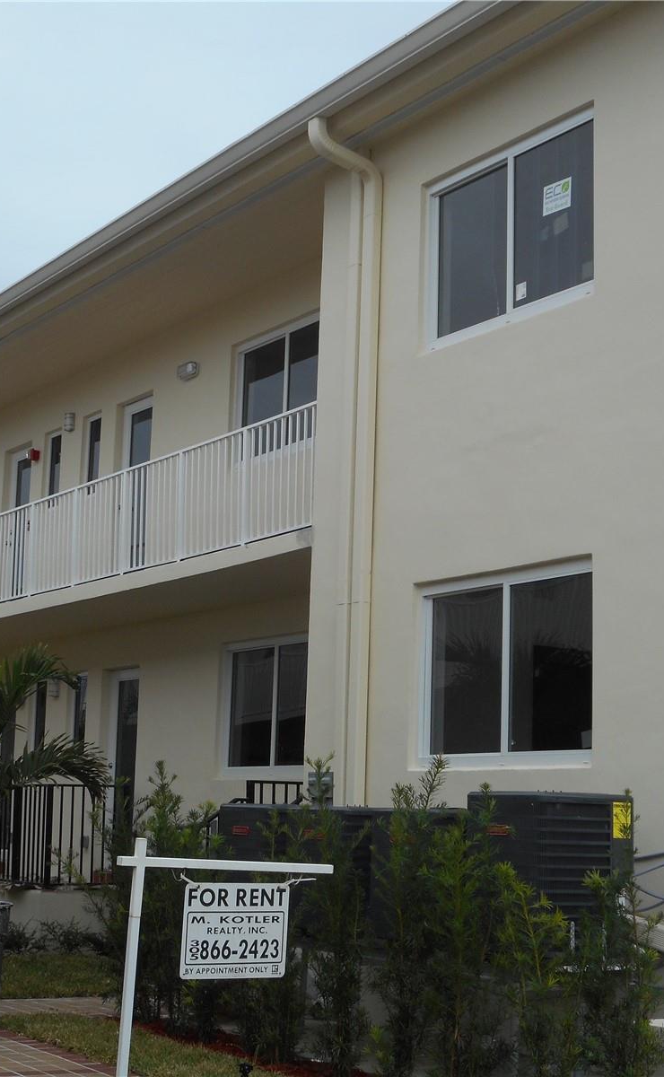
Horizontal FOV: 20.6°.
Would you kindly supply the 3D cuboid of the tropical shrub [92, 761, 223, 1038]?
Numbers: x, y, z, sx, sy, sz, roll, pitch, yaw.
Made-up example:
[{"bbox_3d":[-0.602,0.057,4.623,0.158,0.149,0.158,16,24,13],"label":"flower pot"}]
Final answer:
[{"bbox_3d":[-1.066,2.226,11.300,0.780,1.620,0.700,2,-10,-5],"label":"tropical shrub"}]

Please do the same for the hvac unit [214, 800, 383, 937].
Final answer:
[{"bbox_3d":[-0.250,2.108,11.699,0.700,0.760,0.700,8,-12,-33],"label":"hvac unit"}]

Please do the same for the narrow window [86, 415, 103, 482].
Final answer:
[{"bbox_3d":[-2.563,-0.901,19.744,0.100,0.880,0.410,8,-12,-33],"label":"narrow window"}]

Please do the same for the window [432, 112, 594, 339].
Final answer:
[{"bbox_3d":[1.183,-1.980,12.025,0.100,1.190,1.720,8,-12,-33],"label":"window"}]

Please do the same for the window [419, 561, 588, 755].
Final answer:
[{"bbox_3d":[1.107,0.817,11.539,0.100,1.190,1.720,8,-12,-33],"label":"window"}]

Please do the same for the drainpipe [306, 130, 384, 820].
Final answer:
[{"bbox_3d":[0.012,-0.323,12.741,0.600,5.400,0.140,8,-12,-33],"label":"drainpipe"}]

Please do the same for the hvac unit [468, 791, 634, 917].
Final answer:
[{"bbox_3d":[1.142,1.678,9.591,0.620,0.660,0.620,8,-12,-33],"label":"hvac unit"}]

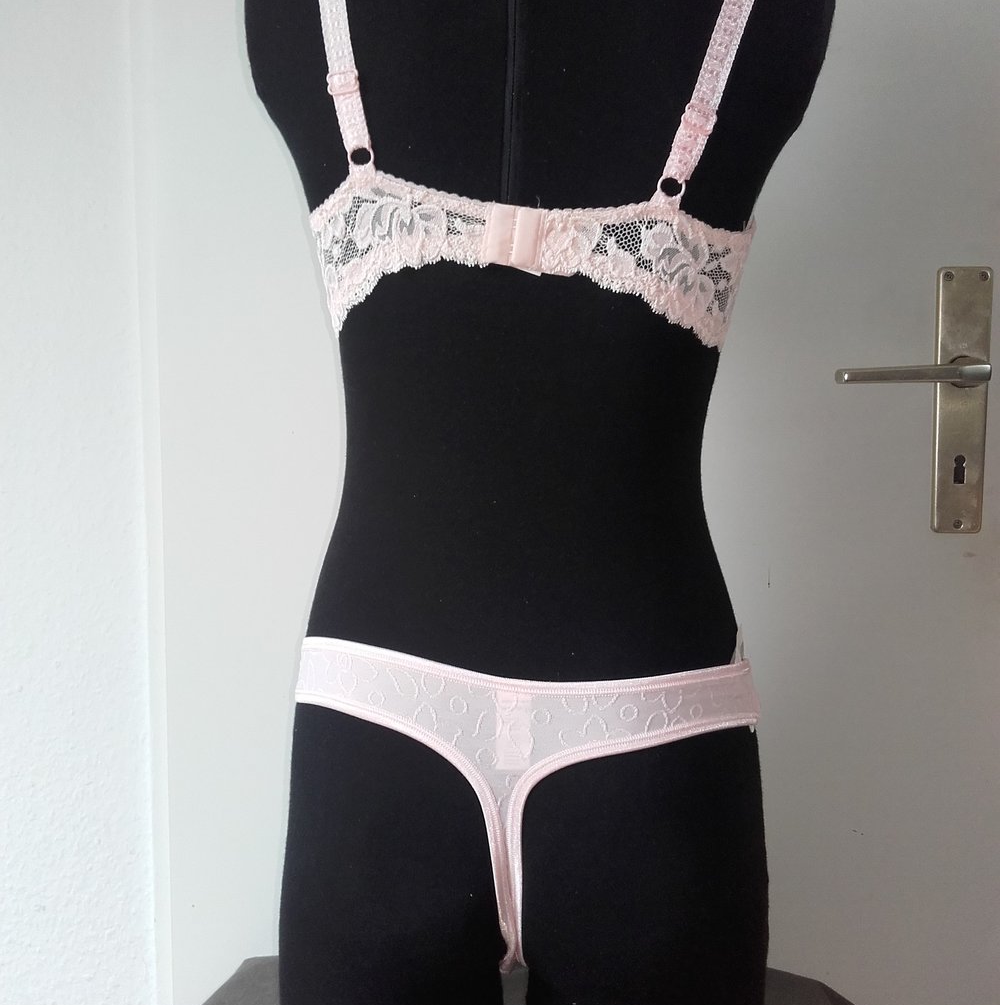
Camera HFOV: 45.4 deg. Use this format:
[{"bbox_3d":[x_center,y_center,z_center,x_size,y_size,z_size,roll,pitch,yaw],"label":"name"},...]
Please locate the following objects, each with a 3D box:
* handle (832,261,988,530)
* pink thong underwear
[{"bbox_3d":[0.333,-0.083,0.962,0.138,0.219,0.056,0,5,0],"label":"handle"},{"bbox_3d":[0.018,0.204,0.808,0.307,0.238,0.203,1,5,7],"label":"pink thong underwear"}]

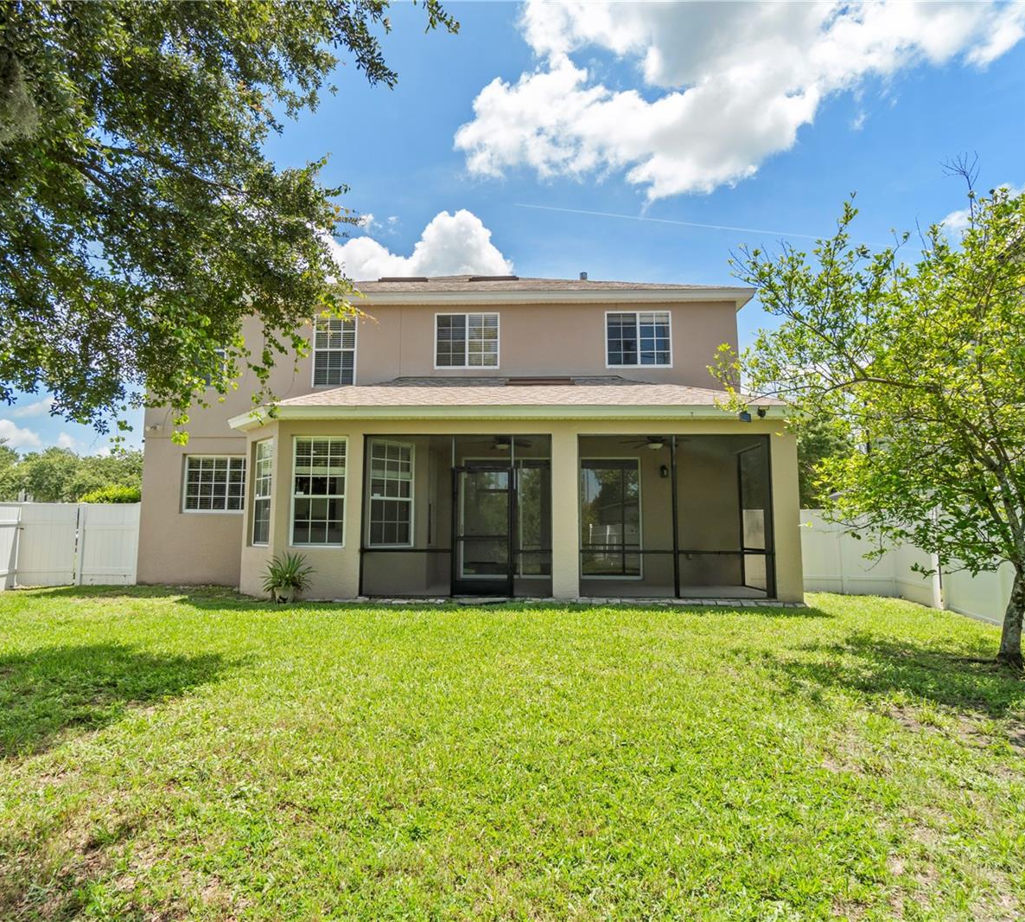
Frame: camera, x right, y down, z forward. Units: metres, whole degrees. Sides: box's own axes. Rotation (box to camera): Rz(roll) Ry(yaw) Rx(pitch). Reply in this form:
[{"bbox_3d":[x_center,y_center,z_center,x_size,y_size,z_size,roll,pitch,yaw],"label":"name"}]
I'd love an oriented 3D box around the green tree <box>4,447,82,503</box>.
[{"bbox_3d":[-30.900,2.100,38.000,4.400,6.000,4.400,4,-7,-39],"label":"green tree"}]

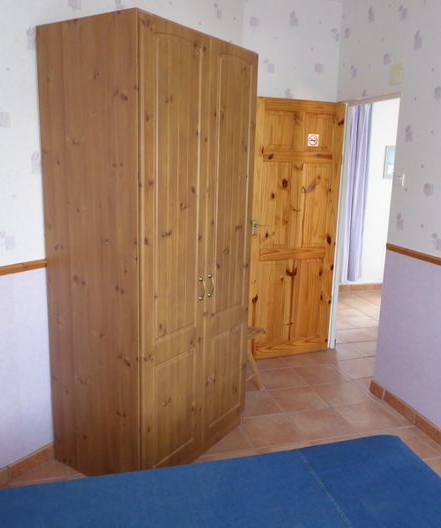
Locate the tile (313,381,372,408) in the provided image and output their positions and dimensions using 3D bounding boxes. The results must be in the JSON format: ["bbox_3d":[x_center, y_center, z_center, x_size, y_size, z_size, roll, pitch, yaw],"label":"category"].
[{"bbox_3d":[0.836,0.901,3.542,0.323,0.010,0.323,-2,13,-16],"label":"tile"}]

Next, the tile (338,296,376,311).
[{"bbox_3d":[1.527,0.436,5.731,0.326,0.010,0.326,-2,12,-17],"label":"tile"}]

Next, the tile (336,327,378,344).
[{"bbox_3d":[1.194,0.664,4.652,0.323,0.010,0.323,-2,13,-16],"label":"tile"}]

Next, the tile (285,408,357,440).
[{"bbox_3d":[0.611,0.985,3.141,0.323,0.010,0.323,-2,13,-16],"label":"tile"}]

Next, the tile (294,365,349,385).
[{"bbox_3d":[0.744,0.831,3.851,0.323,0.010,0.323,-2,13,-16],"label":"tile"}]

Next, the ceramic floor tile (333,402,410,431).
[{"bbox_3d":[0.928,0.972,3.232,0.323,0.010,0.323,-2,13,-16],"label":"ceramic floor tile"}]

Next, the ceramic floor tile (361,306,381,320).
[{"bbox_3d":[1.645,0.498,5.454,0.323,0.010,0.323,-2,13,-16],"label":"ceramic floor tile"}]

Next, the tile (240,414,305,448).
[{"bbox_3d":[0.290,0.976,2.983,0.326,0.010,0.326,-2,12,-17],"label":"tile"}]

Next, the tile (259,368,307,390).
[{"bbox_3d":[0.417,0.831,3.700,0.326,0.010,0.326,-2,12,-17],"label":"tile"}]

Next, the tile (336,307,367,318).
[{"bbox_3d":[1.305,0.515,5.324,0.326,0.010,0.326,-2,12,-17],"label":"tile"}]

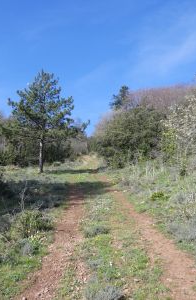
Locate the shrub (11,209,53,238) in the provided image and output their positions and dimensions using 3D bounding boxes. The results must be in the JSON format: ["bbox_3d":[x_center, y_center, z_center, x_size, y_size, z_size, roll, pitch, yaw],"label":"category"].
[{"bbox_3d":[-1.313,1.446,5.500,0.813,0.531,0.731,0,-4,0],"label":"shrub"}]

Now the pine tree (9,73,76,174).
[{"bbox_3d":[-4.014,-1.950,20.000,4.622,7.122,4.622,0,-4,0],"label":"pine tree"}]

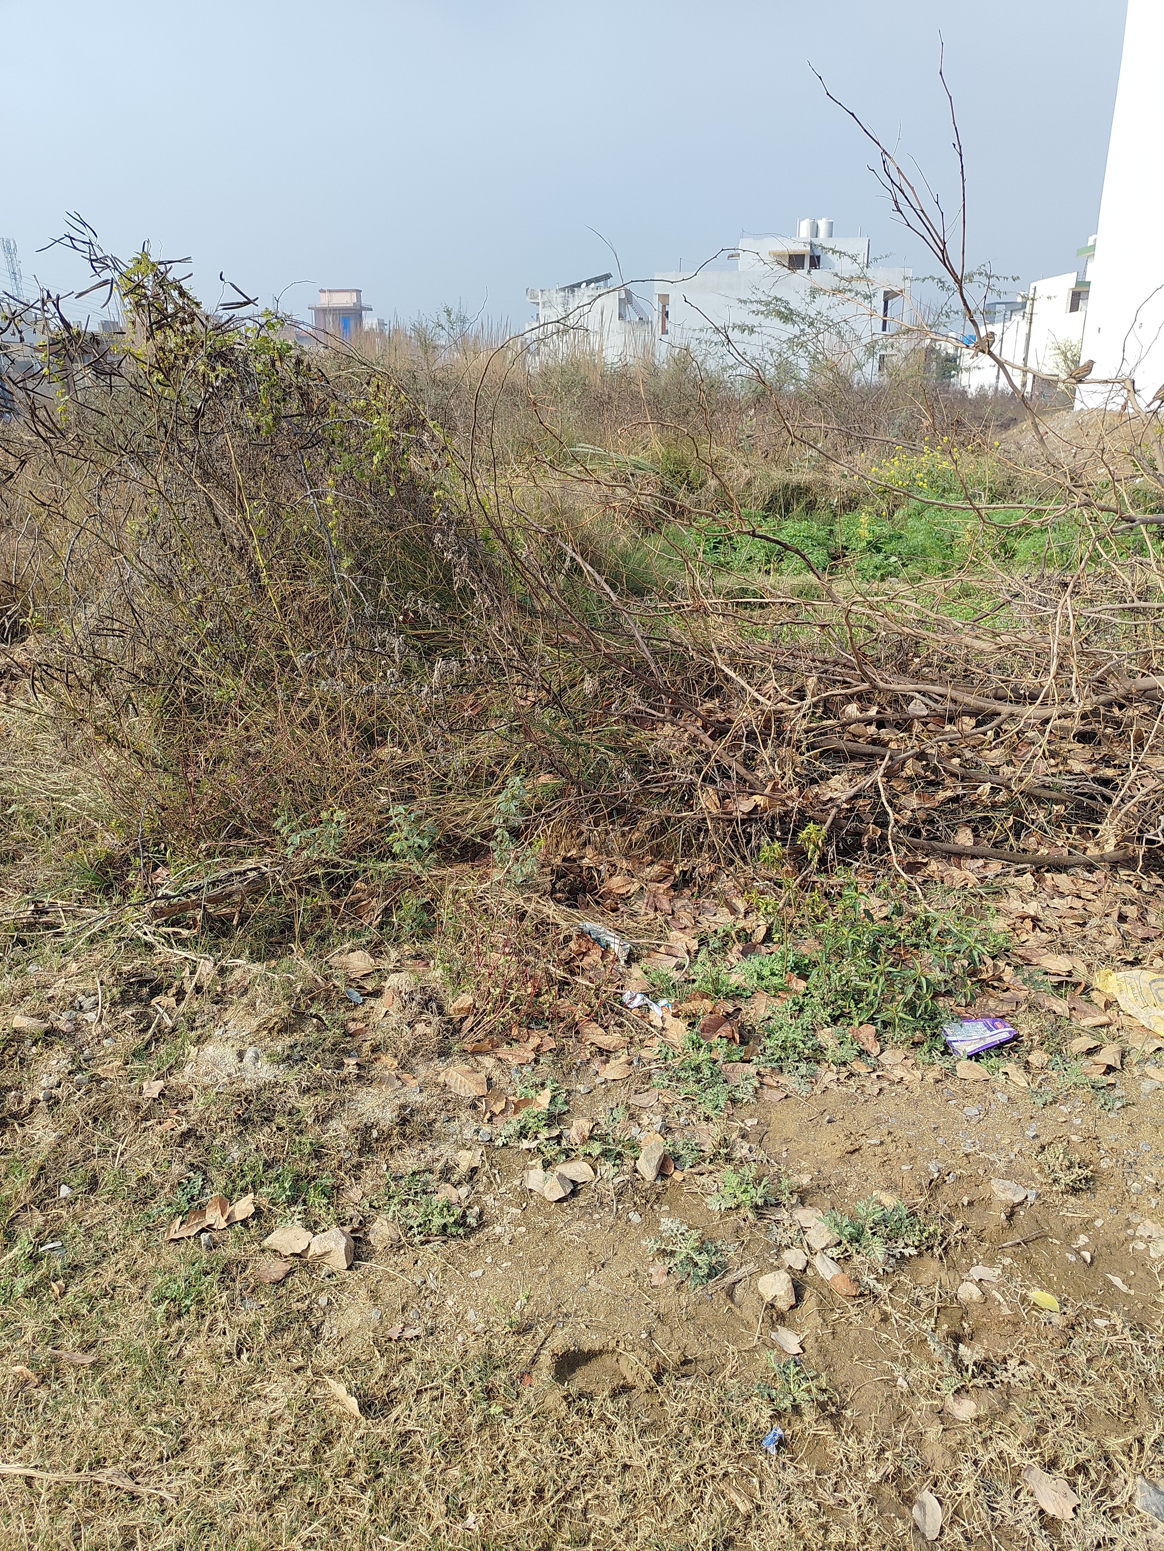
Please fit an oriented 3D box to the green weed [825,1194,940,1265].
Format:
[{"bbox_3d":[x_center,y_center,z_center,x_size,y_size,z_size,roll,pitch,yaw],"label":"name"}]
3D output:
[{"bbox_3d":[0.547,0.835,1.974,0.190,0.081,0.136,0,18,0],"label":"green weed"}]

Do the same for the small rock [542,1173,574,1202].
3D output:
[{"bbox_3d":[-0.048,0.810,2.113,0.063,0.041,0.056,0,18,0],"label":"small rock"}]

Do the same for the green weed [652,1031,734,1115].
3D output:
[{"bbox_3d":[0.253,0.678,2.453,0.184,0.111,0.230,0,18,0],"label":"green weed"}]

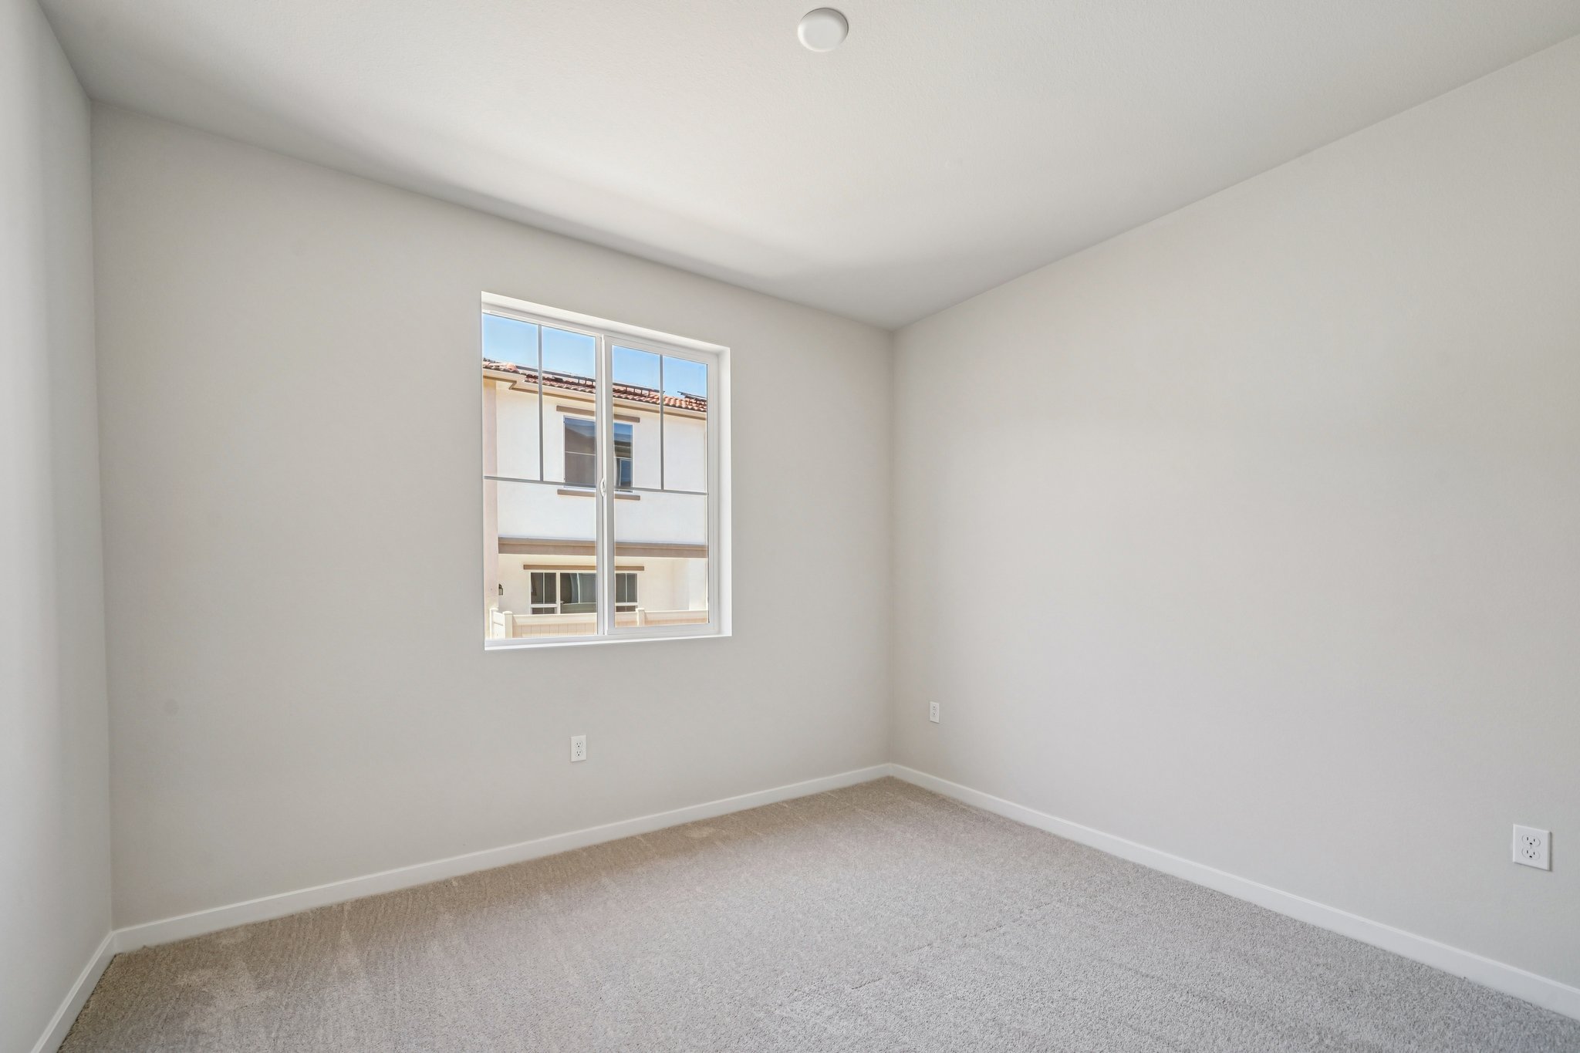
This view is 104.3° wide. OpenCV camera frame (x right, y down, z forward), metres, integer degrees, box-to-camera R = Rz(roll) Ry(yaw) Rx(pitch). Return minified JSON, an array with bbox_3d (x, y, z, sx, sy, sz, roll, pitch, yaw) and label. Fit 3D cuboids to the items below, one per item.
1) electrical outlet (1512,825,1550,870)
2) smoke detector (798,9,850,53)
[{"bbox_3d":[2.193,0.951,1.815,0.009,0.114,0.070,0,-1,-35],"label":"electrical outlet"},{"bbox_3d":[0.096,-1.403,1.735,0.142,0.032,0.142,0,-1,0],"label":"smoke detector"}]

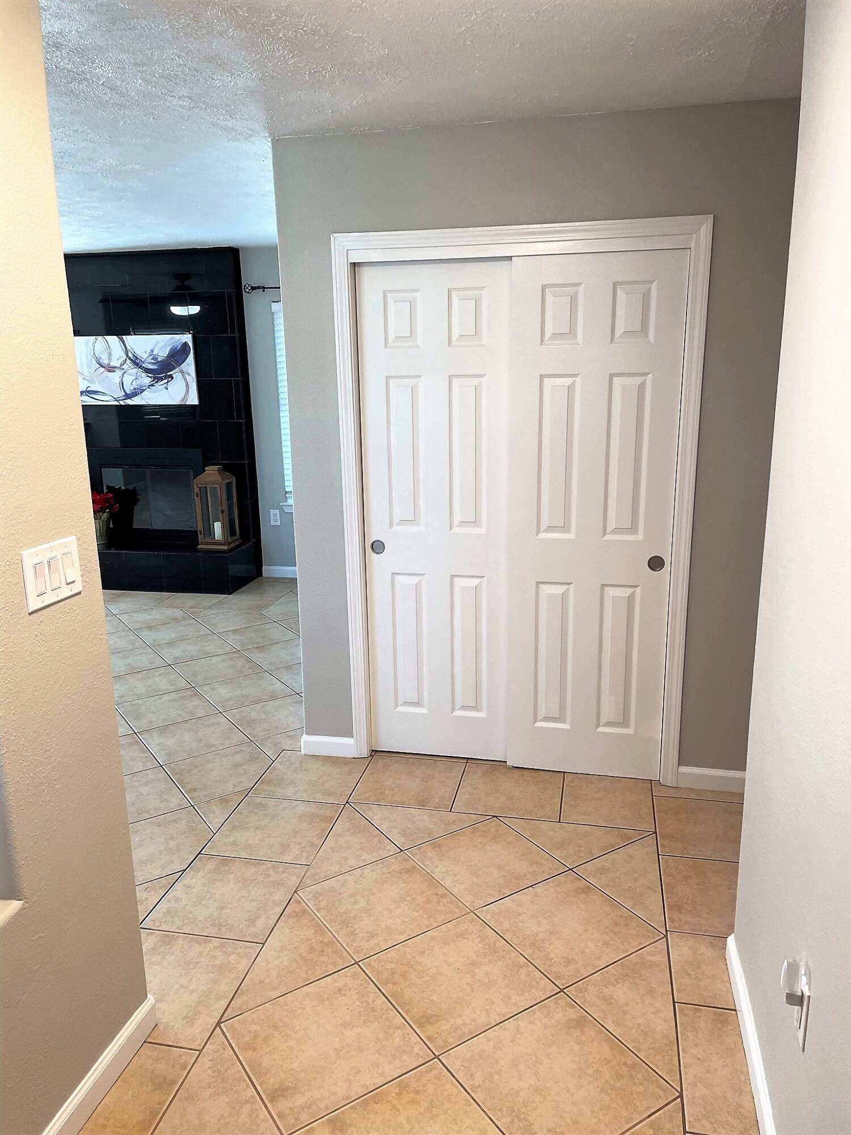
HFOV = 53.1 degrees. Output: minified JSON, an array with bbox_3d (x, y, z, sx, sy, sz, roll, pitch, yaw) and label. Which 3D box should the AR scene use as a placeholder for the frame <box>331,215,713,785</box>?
[{"bbox_3d":[0.336,-0.195,3.311,1.343,2.112,0.120,2,14,13],"label":"frame"}]

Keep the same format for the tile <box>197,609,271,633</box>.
[{"bbox_3d":[-1.269,0.357,5.657,0.404,0.011,0.404,-9,16,-32],"label":"tile"}]

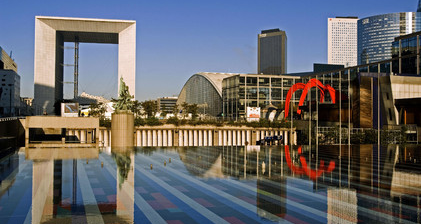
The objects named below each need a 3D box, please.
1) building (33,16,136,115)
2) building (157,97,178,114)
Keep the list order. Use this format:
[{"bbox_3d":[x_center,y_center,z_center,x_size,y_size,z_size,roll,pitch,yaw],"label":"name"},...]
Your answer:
[{"bbox_3d":[-149.090,-47.900,536.100,108.000,110.000,112.000,1,-1,-11],"label":"building"},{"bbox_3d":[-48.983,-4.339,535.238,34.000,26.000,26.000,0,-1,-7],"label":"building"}]

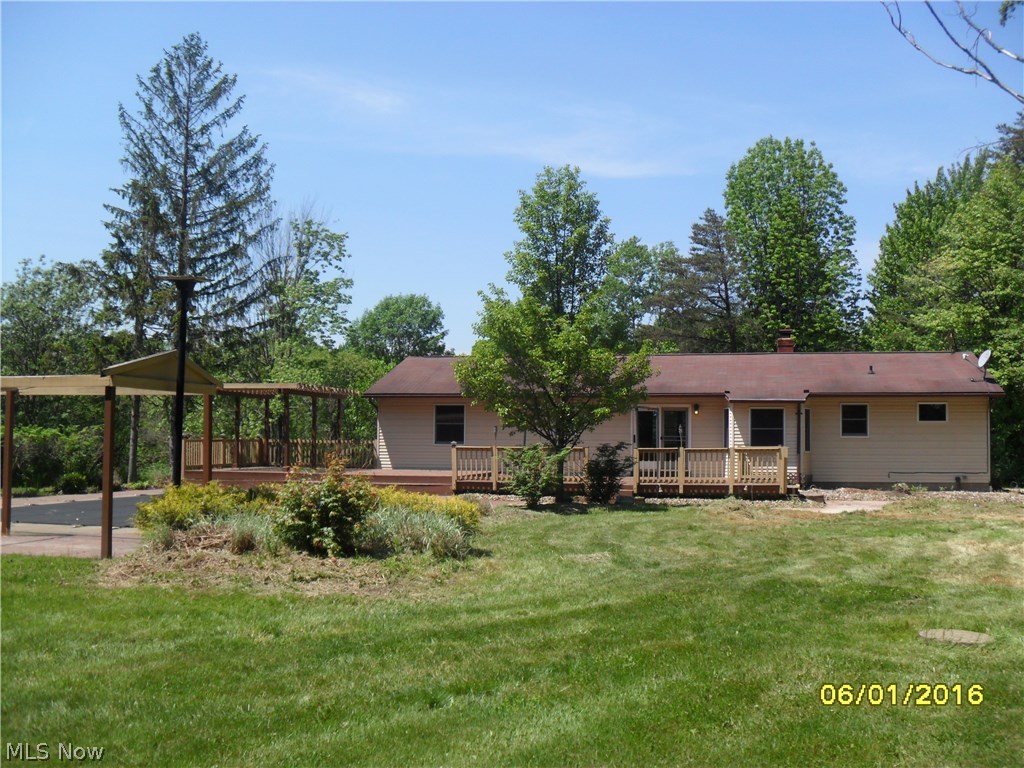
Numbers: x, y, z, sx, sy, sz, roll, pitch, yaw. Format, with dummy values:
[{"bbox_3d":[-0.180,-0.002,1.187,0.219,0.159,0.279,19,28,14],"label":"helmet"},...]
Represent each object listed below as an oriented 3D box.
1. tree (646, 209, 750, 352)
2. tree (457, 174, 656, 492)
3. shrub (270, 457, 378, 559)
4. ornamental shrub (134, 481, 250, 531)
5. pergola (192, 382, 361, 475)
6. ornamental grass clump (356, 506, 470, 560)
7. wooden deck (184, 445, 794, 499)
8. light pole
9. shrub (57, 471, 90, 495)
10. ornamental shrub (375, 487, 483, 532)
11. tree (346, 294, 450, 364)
[{"bbox_3d":[9.467,-2.390,52.000,5.400,12.850,5.400,0,-2,0],"label":"tree"},{"bbox_3d":[1.026,-1.228,25.600,4.800,8.300,4.800,0,-2,0],"label":"tree"},{"bbox_3d":[-2.630,1.721,14.600,1.450,1.300,1.400,0,-2,0],"label":"shrub"},{"bbox_3d":[-5.246,2.085,17.000,1.800,0.780,1.400,0,-2,0],"label":"ornamental shrub"},{"bbox_3d":[-7.424,1.419,33.473,3.200,2.620,5.500,0,-2,9],"label":"pergola"},{"bbox_3d":[-1.341,2.049,14.100,1.500,0.660,1.200,0,-2,0],"label":"ornamental grass clump"},{"bbox_3d":[-0.767,2.427,30.838,17.000,1.400,6.200,0,-2,9],"label":"wooden deck"},{"bbox_3d":[-5.410,0.350,17.000,0.720,4.230,0.720,0,-2,0],"label":"light pole"},{"bbox_3d":[-11.223,2.537,26.500,0.860,0.620,0.850,0,-2,0],"label":"shrub"},{"bbox_3d":[-1.412,2.097,17.300,1.850,0.750,1.350,0,-2,0],"label":"ornamental shrub"},{"bbox_3d":[-7.823,-0.704,72.000,7.200,11.040,7.000,0,-2,0],"label":"tree"}]

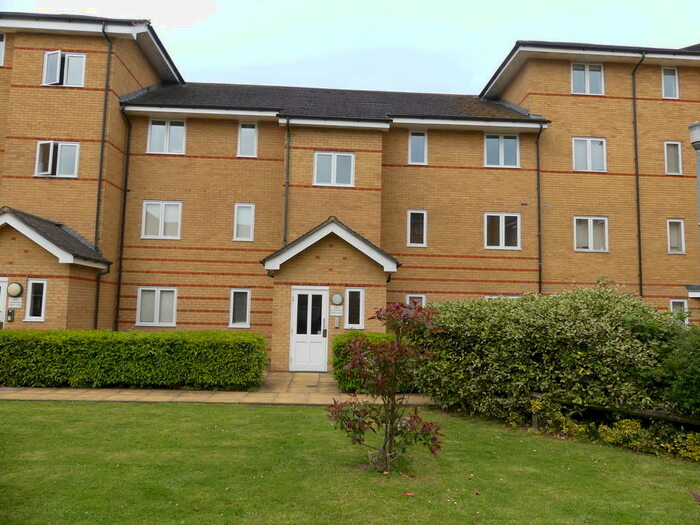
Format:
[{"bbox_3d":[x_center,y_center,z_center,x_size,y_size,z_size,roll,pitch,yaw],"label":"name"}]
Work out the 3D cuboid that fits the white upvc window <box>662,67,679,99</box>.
[{"bbox_3d":[10.770,-6.037,16.988,0.555,1.103,0.100,2,-5,-3],"label":"white upvc window"}]

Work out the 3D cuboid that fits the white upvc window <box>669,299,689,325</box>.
[{"bbox_3d":[10.507,1.779,16.140,0.590,1.130,0.100,2,-6,-3],"label":"white upvc window"}]

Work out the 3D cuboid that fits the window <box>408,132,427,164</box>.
[{"bbox_3d":[2.189,-3.643,16.118,0.620,1.120,0.100,2,-6,-3],"label":"window"}]

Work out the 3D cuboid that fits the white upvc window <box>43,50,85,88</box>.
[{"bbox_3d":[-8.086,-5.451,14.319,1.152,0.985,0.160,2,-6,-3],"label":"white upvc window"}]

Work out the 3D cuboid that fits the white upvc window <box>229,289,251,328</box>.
[{"bbox_3d":[-3.326,1.384,15.306,0.588,1.164,0.100,2,-5,-3],"label":"white upvc window"}]

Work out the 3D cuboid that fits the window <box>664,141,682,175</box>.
[{"bbox_3d":[10.639,-3.414,16.644,0.590,1.100,0.100,2,-6,-3],"label":"window"}]

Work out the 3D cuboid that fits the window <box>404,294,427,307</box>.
[{"bbox_3d":[2.038,1.546,15.589,0.610,1.140,0.100,2,-6,-3],"label":"window"}]

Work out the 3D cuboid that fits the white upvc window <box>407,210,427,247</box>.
[{"bbox_3d":[2.113,-1.052,15.851,0.626,1.142,0.100,2,-6,-3],"label":"white upvc window"}]

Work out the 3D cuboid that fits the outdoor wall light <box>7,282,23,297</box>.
[{"bbox_3d":[-7.888,0.646,11.917,0.325,0.325,0.110,2,-5,-3],"label":"outdoor wall light"}]

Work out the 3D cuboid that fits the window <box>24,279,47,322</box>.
[{"bbox_3d":[-7.532,0.908,12.162,0.490,1.020,0.100,2,-6,-3],"label":"window"}]

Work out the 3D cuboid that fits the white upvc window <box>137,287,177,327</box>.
[{"bbox_3d":[-5.793,1.323,15.158,1.155,1.165,0.100,2,-5,-3],"label":"white upvc window"}]

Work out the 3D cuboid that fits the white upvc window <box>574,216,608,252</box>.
[{"bbox_3d":[7.751,-0.892,16.192,1.129,1.131,0.100,2,-6,-3],"label":"white upvc window"}]

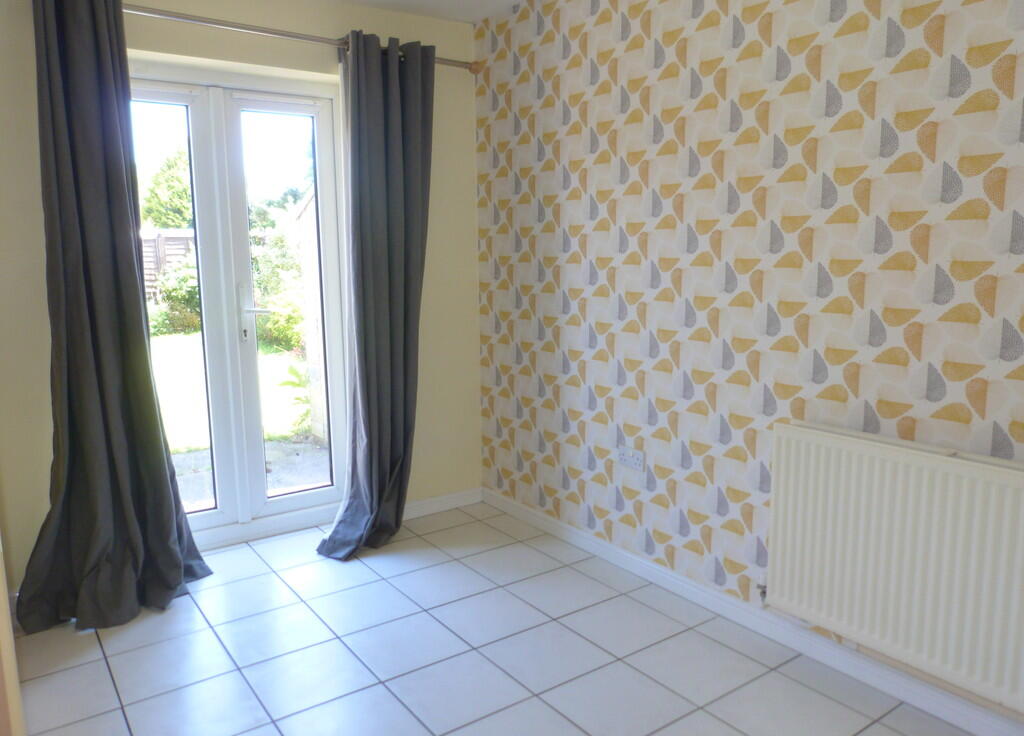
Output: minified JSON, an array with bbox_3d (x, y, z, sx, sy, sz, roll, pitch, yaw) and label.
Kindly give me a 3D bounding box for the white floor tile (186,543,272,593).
[{"bbox_3d":[-1.209,0.843,3.093,0.329,0.010,0.345,-6,10,-35],"label":"white floor tile"}]

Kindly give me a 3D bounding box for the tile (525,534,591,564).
[{"bbox_3d":[0.192,0.810,3.289,0.151,0.010,0.332,-6,10,-35],"label":"tile"}]

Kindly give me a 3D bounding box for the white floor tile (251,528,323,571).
[{"bbox_3d":[-0.958,0.825,3.340,0.334,0.012,0.374,-6,10,-35],"label":"white floor tile"}]

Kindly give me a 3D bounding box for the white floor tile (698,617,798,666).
[{"bbox_3d":[0.778,0.921,2.479,0.151,0.010,0.332,-6,10,-35],"label":"white floor tile"}]

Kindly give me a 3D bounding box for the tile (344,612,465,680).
[{"bbox_3d":[-0.356,0.930,2.493,0.332,0.010,0.332,-6,10,-35],"label":"tile"}]

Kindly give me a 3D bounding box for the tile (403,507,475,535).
[{"bbox_3d":[-0.365,0.765,3.643,0.332,0.010,0.221,-6,10,-35],"label":"tile"}]

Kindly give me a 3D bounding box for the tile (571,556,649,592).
[{"bbox_3d":[0.395,0.853,3.042,0.166,0.012,0.334,-6,10,-35],"label":"tile"}]

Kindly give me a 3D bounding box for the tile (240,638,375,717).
[{"bbox_3d":[-0.628,0.961,2.300,0.332,0.010,0.332,-6,10,-35],"label":"tile"}]

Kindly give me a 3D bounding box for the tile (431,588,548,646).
[{"bbox_3d":[-0.083,0.893,2.665,0.329,0.010,0.329,-6,10,-35],"label":"tile"}]

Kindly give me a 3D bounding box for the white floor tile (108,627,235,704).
[{"bbox_3d":[-1.103,0.962,2.393,0.334,0.012,0.334,-6,10,-35],"label":"white floor tile"}]

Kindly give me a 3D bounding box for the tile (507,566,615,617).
[{"bbox_3d":[0.189,0.869,2.878,0.332,0.010,0.332,-6,10,-35],"label":"tile"}]

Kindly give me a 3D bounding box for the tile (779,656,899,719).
[{"bbox_3d":[0.983,0.964,2.227,0.166,0.012,0.334,-6,10,-35],"label":"tile"}]

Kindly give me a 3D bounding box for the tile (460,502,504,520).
[{"bbox_3d":[-0.166,0.742,3.784,0.151,0.010,0.221,-6,10,-35],"label":"tile"}]

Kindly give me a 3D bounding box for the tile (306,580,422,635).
[{"bbox_3d":[-0.546,0.887,2.741,0.329,0.010,0.329,-6,10,-35],"label":"tile"}]

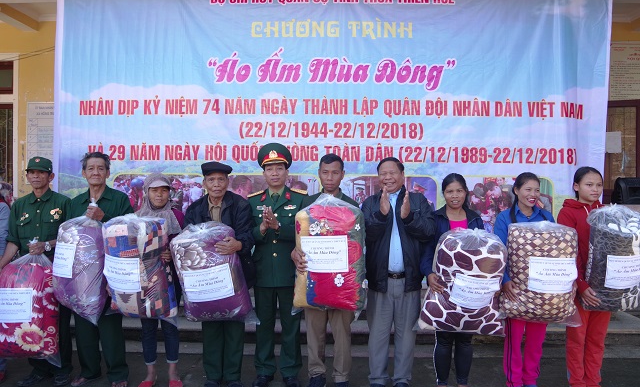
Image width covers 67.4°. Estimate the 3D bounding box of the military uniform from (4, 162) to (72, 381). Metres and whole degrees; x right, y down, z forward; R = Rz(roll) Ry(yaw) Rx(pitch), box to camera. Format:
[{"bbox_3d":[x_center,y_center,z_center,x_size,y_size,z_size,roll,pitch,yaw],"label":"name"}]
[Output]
[{"bbox_3d":[-1.980,0.540,3.360,0.510,1.584,0.430,0,0,-3],"label":"military uniform"}]

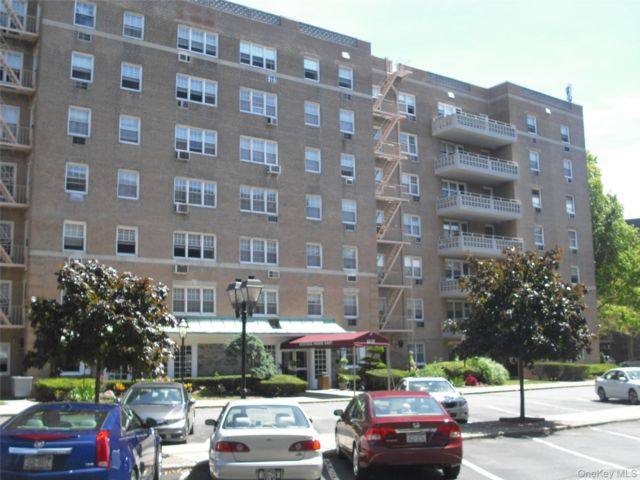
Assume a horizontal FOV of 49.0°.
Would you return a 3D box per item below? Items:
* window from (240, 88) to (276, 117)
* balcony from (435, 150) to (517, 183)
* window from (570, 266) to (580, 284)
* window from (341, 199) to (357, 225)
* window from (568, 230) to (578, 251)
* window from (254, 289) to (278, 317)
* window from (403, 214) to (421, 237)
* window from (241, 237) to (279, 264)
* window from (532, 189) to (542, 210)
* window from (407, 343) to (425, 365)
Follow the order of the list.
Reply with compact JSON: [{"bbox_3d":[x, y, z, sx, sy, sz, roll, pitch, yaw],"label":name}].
[{"bbox_3d":[-3.476,-7.809,40.247,2.374,1.431,0.150,5,-11,-33],"label":"window"},{"bbox_3d":[11.142,-5.030,49.717,6.038,1.079,2.278,5,-11,-33],"label":"balcony"},{"bbox_3d":[19.404,2.754,53.242,0.927,1.384,0.150,5,-11,-33],"label":"window"},{"bbox_3d":[1.764,-1.681,41.957,1.032,1.418,0.150,5,-11,-33],"label":"window"},{"bbox_3d":[19.460,-0.003,54.016,0.984,1.418,0.150,5,-11,-33],"label":"window"},{"bbox_3d":[-3.241,3.364,37.735,2.352,1.418,0.150,5,-11,-33],"label":"window"},{"bbox_3d":[6.253,-0.974,47.576,1.502,1.431,0.150,5,-11,-33],"label":"window"},{"bbox_3d":[-3.346,0.627,38.861,2.374,1.431,0.150,5,-11,-33],"label":"window"},{"bbox_3d":[16.154,-3.075,52.349,1.025,1.427,0.150,5,-11,-33],"label":"window"},{"bbox_3d":[6.295,7.451,45.647,1.476,1.390,0.150,5,-11,-33],"label":"window"}]

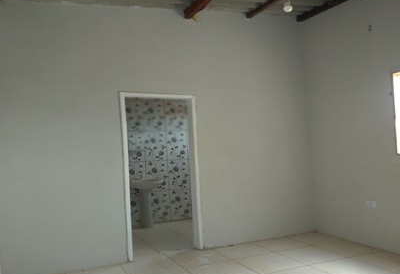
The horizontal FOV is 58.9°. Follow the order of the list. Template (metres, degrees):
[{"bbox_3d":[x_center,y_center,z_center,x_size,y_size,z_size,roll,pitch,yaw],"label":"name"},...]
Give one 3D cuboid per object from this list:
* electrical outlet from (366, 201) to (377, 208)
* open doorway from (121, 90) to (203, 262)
[{"bbox_3d":[2.086,0.822,4.325,0.015,0.070,0.135,-1,-3,-24],"label":"electrical outlet"},{"bbox_3d":[-0.476,0.467,4.434,0.984,1.994,0.150,-1,-3,-24],"label":"open doorway"}]

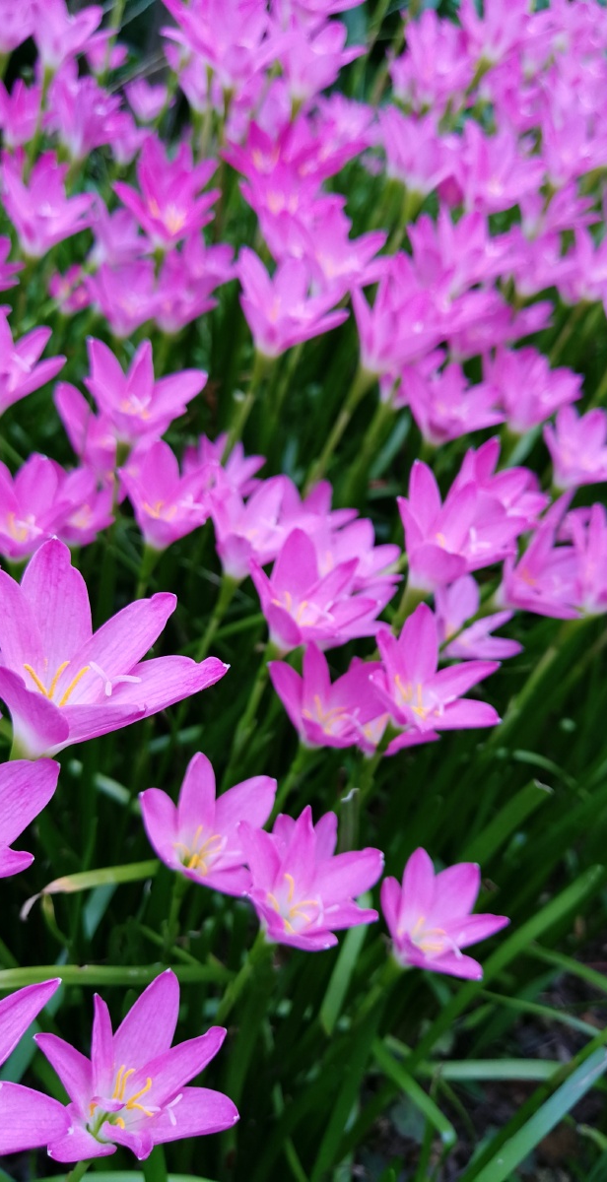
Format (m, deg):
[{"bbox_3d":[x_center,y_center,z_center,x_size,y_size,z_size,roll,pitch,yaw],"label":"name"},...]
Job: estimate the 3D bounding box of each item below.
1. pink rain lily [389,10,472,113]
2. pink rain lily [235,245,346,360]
[{"bbox_3d":[0.082,-0.366,0.644,0.062,0.052,0.062,-11,43,-26],"label":"pink rain lily"},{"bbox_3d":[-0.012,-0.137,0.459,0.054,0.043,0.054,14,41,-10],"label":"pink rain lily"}]

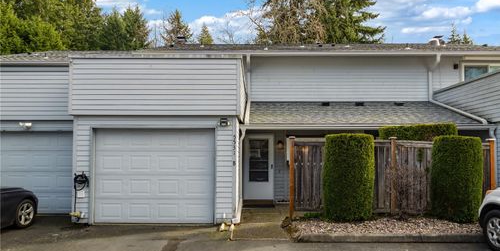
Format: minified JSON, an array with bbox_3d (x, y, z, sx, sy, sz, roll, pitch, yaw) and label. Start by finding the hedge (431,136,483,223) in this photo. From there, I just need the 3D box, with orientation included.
[{"bbox_3d":[4.590,1.150,8.330,0.960,1.860,0.930,0,-3,0],"label":"hedge"}]

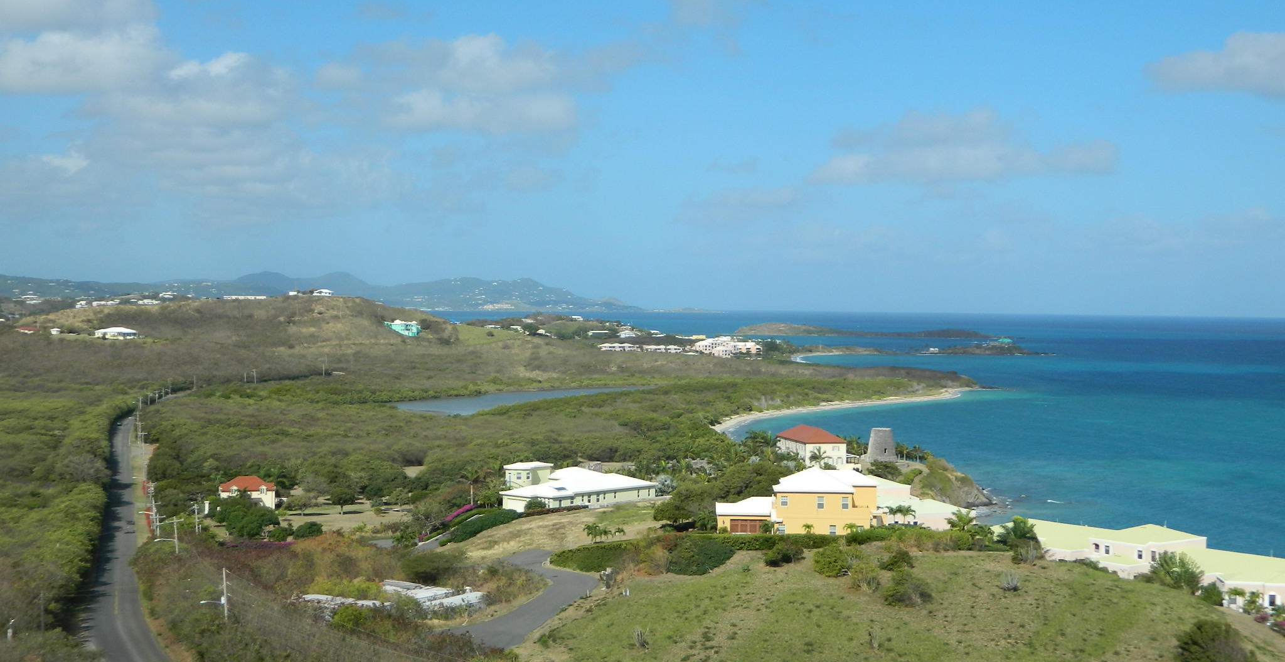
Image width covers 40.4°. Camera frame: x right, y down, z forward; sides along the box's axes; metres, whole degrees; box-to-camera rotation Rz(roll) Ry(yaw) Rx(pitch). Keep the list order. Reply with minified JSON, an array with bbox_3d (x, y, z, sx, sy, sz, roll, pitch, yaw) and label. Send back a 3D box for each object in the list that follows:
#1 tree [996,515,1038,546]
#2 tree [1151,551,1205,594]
[{"bbox_3d":[43.570,23.420,203.000,5.000,4.000,4.800,1,1,0],"label":"tree"},{"bbox_3d":[58.940,26.510,192.000,5.800,4.600,5.400,1,1,0],"label":"tree"}]

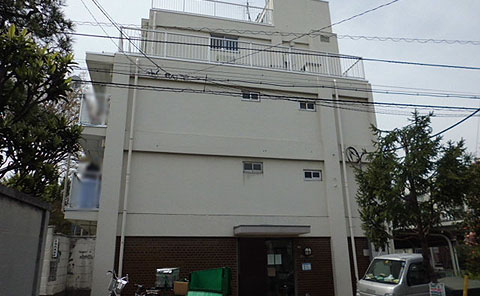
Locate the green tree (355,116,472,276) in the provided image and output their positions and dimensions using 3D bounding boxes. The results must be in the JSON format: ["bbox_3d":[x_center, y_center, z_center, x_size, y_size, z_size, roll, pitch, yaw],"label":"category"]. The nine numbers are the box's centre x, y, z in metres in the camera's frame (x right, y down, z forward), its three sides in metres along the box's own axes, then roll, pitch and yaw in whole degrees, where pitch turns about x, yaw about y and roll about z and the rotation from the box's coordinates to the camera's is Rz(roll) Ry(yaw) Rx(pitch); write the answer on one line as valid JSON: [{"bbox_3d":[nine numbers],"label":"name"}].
[{"bbox_3d":[4.510,1.367,9.392,2.800,5.000,2.700,-9,-20,24],"label":"green tree"}]

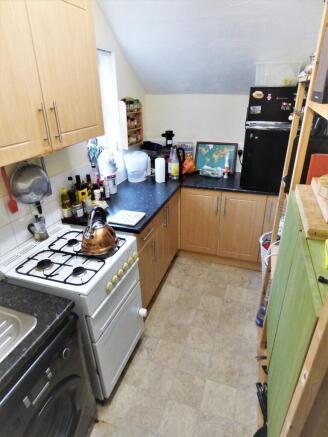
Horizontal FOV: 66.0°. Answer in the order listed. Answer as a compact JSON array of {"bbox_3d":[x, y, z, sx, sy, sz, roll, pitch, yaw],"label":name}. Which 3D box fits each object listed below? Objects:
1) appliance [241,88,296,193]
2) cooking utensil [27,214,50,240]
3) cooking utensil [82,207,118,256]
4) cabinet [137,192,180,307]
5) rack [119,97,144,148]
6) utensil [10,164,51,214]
[{"bbox_3d":[1.047,-0.710,2.326,0.485,0.865,0.480,13,30,27],"label":"appliance"},{"bbox_3d":[-0.805,0.069,1.595,0.150,0.150,0.095,-19,31,-31],"label":"cooking utensil"},{"bbox_3d":[-0.392,0.065,1.507,0.220,0.235,0.205,-14,29,-24],"label":"cooking utensil"},{"bbox_3d":[-0.278,0.212,2.406,0.570,0.720,0.970,8,28,19],"label":"cabinet"},{"bbox_3d":[-0.321,-0.988,2.611,0.075,0.445,0.370,8,28,19],"label":"rack"},{"bbox_3d":[-0.789,-0.167,1.529,0.080,0.320,0.260,8,28,19],"label":"utensil"}]

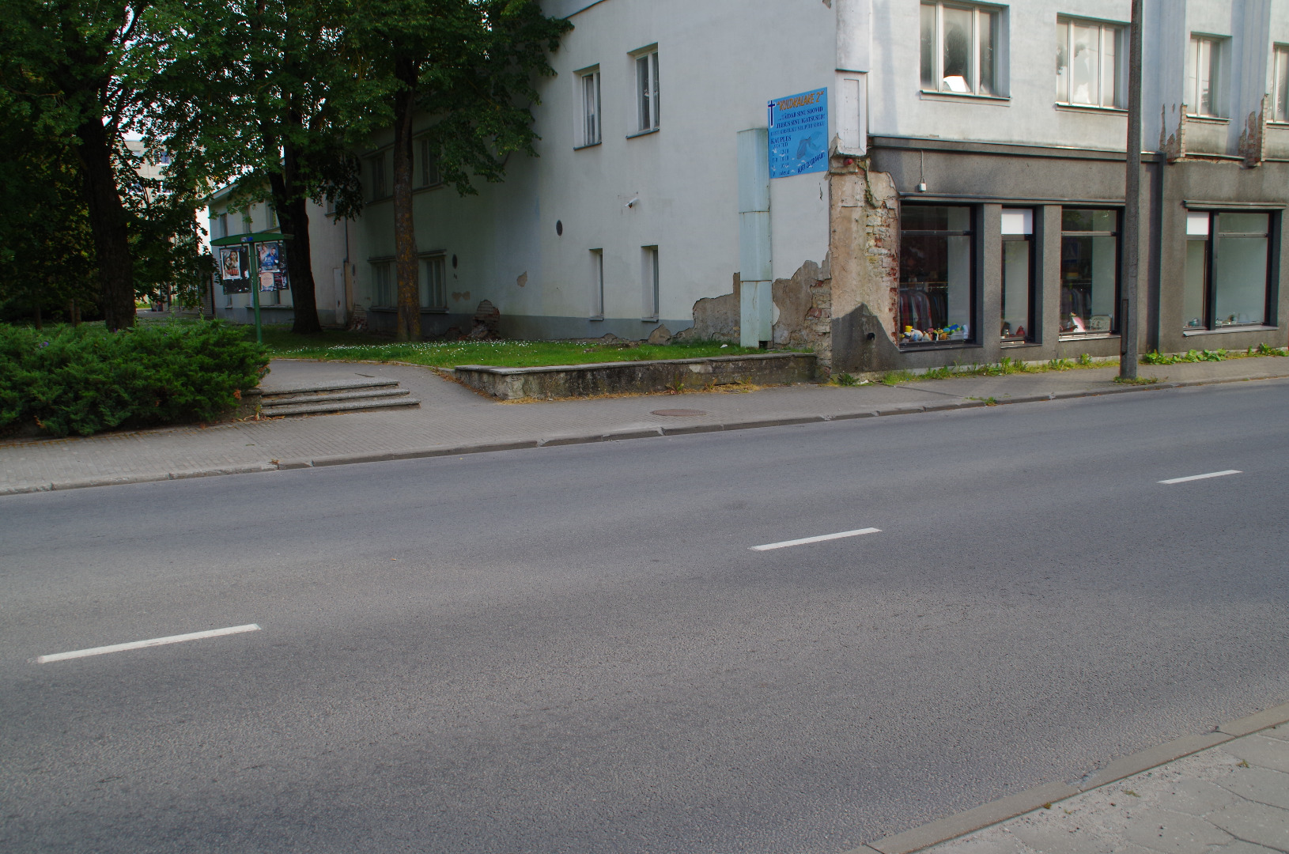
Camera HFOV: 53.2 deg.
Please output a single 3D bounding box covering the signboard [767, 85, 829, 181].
[{"bbox_3d":[2.300,-4.434,19.538,0.050,1.198,1.485,-5,7,-30],"label":"signboard"}]

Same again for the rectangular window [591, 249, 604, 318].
[{"bbox_3d":[-0.843,-2.821,25.516,0.200,1.376,0.554,-5,7,-30],"label":"rectangular window"}]

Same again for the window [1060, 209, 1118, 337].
[{"bbox_3d":[7.742,-2.689,22.394,1.673,2.223,0.150,-5,7,-32],"label":"window"}]

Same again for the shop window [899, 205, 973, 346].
[{"bbox_3d":[4.630,-2.388,20.430,1.764,2.219,0.150,-5,7,-32],"label":"shop window"}]

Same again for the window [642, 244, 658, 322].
[{"bbox_3d":[0.214,-2.649,23.709,0.200,1.352,0.602,-5,7,-30],"label":"window"}]

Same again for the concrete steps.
[{"bbox_3d":[-3.967,-0.346,16.112,2.024,0.310,1.050,-5,8,-35],"label":"concrete steps"}]

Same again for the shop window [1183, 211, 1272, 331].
[{"bbox_3d":[11.146,-2.972,24.547,2.827,2.235,0.150,-5,7,-32],"label":"shop window"}]

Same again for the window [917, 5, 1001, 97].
[{"bbox_3d":[4.963,-5.951,20.305,1.910,1.404,0.150,-5,7,-32],"label":"window"}]

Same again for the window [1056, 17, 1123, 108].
[{"bbox_3d":[7.591,-6.225,21.962,1.830,1.476,0.150,-5,7,-32],"label":"window"}]

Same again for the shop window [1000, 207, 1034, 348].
[{"bbox_3d":[6.193,-2.500,21.420,0.917,2.269,0.150,-5,7,-32],"label":"shop window"}]

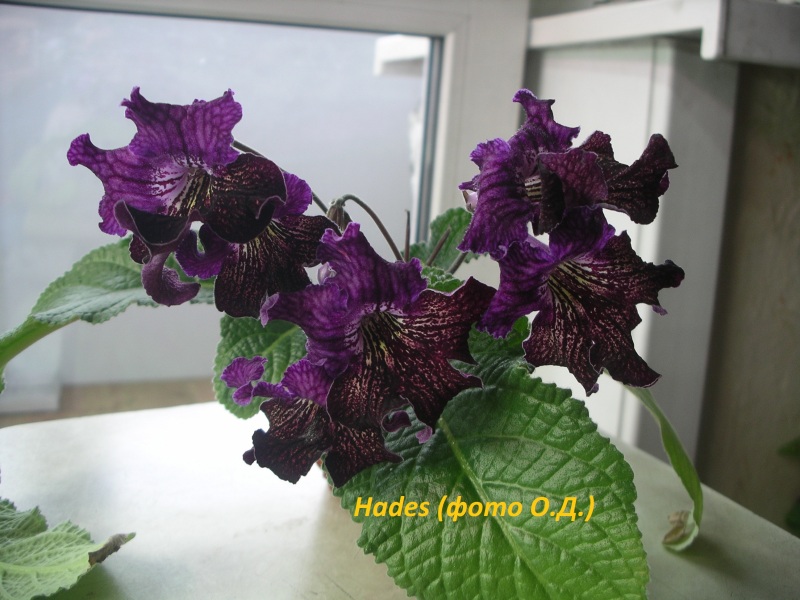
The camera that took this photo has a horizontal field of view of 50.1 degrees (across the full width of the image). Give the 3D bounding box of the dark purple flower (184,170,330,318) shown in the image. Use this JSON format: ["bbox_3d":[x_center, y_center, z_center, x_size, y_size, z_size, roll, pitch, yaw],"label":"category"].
[{"bbox_3d":[-0.068,-0.027,0.405,0.073,0.068,0.052,5,12,-1],"label":"dark purple flower"}]

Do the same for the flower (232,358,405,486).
[{"bbox_3d":[-0.037,0.056,0.395,0.075,0.060,0.052,6,15,7],"label":"flower"}]

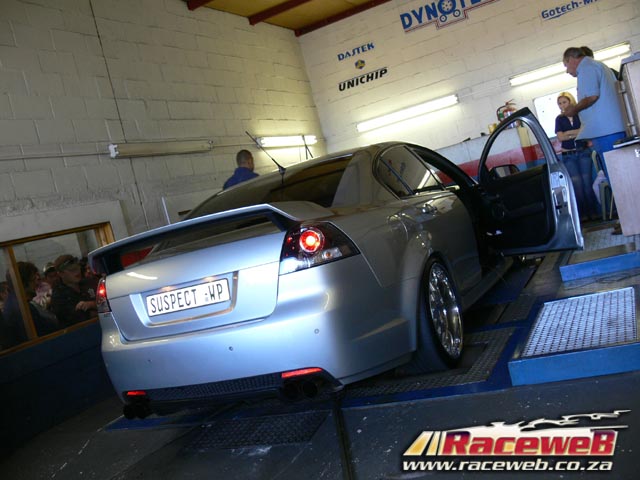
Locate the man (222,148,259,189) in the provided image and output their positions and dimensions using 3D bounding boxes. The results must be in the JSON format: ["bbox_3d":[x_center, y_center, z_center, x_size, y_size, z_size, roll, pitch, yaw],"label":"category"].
[{"bbox_3d":[-0.541,-0.007,6.370,0.520,1.750,0.320,-13,3,27],"label":"man"}]

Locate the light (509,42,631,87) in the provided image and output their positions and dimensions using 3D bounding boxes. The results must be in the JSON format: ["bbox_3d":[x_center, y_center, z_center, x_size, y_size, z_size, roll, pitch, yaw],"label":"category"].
[{"bbox_3d":[3.209,-2.264,8.402,1.530,0.120,0.090,-13,3,27],"label":"light"}]

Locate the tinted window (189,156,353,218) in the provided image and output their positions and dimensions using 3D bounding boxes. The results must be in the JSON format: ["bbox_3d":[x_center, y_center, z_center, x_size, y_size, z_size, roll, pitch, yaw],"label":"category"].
[{"bbox_3d":[-0.344,-0.266,3.983,1.200,0.100,0.680,-13,30,28],"label":"tinted window"}]

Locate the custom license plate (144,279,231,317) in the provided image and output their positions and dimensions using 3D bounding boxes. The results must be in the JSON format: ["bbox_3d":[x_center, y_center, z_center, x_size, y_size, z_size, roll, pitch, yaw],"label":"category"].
[{"bbox_3d":[-0.651,0.287,3.171,0.518,0.112,0.012,-13,-7,28],"label":"custom license plate"}]

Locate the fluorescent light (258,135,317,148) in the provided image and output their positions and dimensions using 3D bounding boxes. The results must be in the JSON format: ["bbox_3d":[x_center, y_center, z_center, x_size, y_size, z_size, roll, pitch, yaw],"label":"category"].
[{"bbox_3d":[-0.424,-1.378,8.937,0.100,0.120,1.530,-13,4,28],"label":"fluorescent light"}]

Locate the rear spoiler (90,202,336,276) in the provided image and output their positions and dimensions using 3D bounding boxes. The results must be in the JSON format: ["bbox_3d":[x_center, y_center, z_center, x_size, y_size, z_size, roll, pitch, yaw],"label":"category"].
[{"bbox_3d":[-0.651,-0.014,3.304,1.290,0.170,0.360,-13,3,28],"label":"rear spoiler"}]

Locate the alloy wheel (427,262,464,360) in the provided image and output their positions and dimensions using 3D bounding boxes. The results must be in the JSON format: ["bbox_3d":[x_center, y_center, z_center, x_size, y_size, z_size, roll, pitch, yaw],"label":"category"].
[{"bbox_3d":[0.648,0.422,3.765,0.200,0.545,0.545,-13,3,26],"label":"alloy wheel"}]

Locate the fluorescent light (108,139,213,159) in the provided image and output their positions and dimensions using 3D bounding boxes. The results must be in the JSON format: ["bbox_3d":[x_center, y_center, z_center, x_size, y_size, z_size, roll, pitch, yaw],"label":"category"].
[{"bbox_3d":[-1.579,-0.955,6.635,0.100,0.125,1.520,-13,4,28],"label":"fluorescent light"}]

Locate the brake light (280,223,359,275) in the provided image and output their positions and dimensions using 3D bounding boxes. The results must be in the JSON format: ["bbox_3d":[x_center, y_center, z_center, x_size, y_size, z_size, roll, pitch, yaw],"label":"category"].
[{"bbox_3d":[-0.022,0.013,2.940,0.370,0.215,0.190,-14,3,13],"label":"brake light"}]

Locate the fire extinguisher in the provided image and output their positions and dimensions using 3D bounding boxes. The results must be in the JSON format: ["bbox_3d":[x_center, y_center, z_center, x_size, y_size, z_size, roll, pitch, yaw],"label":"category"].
[{"bbox_3d":[2.541,-1.682,8.655,0.200,0.430,0.170,-13,3,27],"label":"fire extinguisher"}]

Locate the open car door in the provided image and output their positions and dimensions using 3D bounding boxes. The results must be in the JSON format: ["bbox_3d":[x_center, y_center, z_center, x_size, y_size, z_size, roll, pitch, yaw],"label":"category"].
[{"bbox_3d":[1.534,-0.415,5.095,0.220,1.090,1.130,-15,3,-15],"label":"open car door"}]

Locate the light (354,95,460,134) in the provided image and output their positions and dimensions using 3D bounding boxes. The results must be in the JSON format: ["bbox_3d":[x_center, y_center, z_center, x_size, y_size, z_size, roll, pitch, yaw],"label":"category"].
[{"bbox_3d":[1.228,-1.815,9.298,1.530,0.120,0.100,-13,4,28],"label":"light"}]

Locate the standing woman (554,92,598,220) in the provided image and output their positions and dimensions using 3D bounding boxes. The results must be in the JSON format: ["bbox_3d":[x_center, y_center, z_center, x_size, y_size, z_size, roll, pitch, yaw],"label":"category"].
[{"bbox_3d":[3.138,-1.042,7.936,0.470,1.610,0.320,-12,4,34],"label":"standing woman"}]

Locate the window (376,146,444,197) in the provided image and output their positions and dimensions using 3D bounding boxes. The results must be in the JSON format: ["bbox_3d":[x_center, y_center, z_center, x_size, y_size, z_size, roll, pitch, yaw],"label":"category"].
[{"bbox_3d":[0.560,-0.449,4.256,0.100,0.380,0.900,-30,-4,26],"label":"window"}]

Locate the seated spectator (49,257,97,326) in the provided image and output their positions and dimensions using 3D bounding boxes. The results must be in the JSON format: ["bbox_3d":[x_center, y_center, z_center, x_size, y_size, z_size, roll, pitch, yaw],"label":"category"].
[{"bbox_3d":[-2.069,0.721,5.804,0.650,1.200,0.500,-16,3,-15],"label":"seated spectator"}]

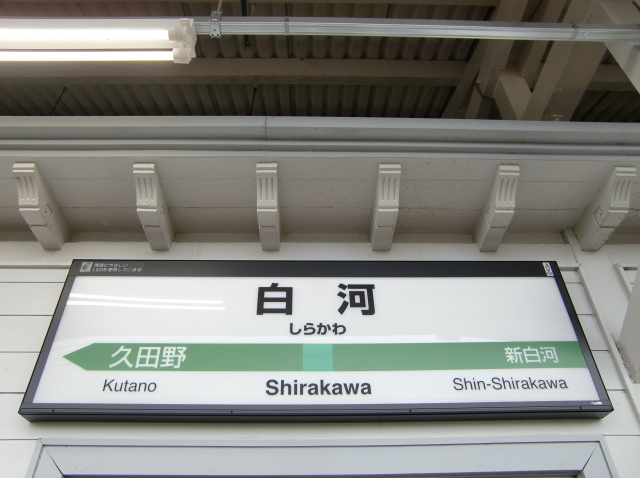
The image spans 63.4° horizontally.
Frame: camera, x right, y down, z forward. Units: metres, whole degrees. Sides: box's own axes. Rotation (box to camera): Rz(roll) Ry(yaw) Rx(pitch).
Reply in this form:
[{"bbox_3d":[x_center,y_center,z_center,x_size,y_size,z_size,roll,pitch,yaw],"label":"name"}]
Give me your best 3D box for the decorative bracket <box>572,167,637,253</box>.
[{"bbox_3d":[1.169,-0.110,2.102,0.074,0.103,0.389,0,-40,-1],"label":"decorative bracket"}]

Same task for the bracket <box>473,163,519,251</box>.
[{"bbox_3d":[0.720,-0.111,2.091,0.074,0.103,0.389,0,-40,-1],"label":"bracket"}]

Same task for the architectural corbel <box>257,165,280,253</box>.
[{"bbox_3d":[-0.202,-0.114,2.067,0.074,0.103,0.389,0,-40,-1],"label":"architectural corbel"}]

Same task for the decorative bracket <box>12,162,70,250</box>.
[{"bbox_3d":[-1.105,-0.117,2.044,0.074,0.103,0.389,0,-40,-1],"label":"decorative bracket"}]

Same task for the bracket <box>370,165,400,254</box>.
[{"bbox_3d":[0.265,-0.113,2.079,0.074,0.103,0.389,0,-40,-1],"label":"bracket"}]

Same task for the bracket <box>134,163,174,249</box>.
[{"bbox_3d":[-0.662,-0.115,2.055,0.074,0.103,0.389,0,-40,-1],"label":"bracket"}]

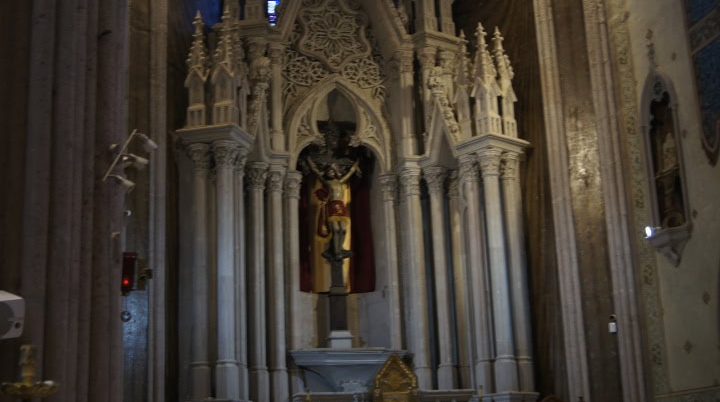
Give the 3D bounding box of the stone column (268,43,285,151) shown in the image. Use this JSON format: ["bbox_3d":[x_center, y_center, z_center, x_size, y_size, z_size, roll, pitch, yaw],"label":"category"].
[{"bbox_3d":[-1.213,-1.507,13.059,0.205,1.580,0.205,1,-13,-13],"label":"stone column"}]

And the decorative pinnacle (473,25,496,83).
[{"bbox_3d":[1.748,-2.138,12.846,0.239,0.852,0.239,8,-16,-37],"label":"decorative pinnacle"}]

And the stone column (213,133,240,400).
[{"bbox_3d":[-1.783,0.857,11.993,0.333,3.496,0.333,1,-13,-16],"label":"stone column"}]

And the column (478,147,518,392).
[{"bbox_3d":[1.862,0.893,12.151,0.301,3.275,0.301,-2,-13,0],"label":"column"}]

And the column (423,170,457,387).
[{"bbox_3d":[1.228,1.131,13.682,0.304,3.429,0.304,1,-13,-16],"label":"column"}]

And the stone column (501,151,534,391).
[{"bbox_3d":[2.319,0.995,13.285,0.251,3.587,0.251,1,-13,-16],"label":"stone column"}]

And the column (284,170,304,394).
[{"bbox_3d":[-0.960,1.168,13.502,0.240,3.395,0.240,1,-13,-16],"label":"column"}]

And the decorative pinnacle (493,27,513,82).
[{"bbox_3d":[2.210,-2.289,14.033,0.249,0.964,0.249,1,-13,-16],"label":"decorative pinnacle"}]

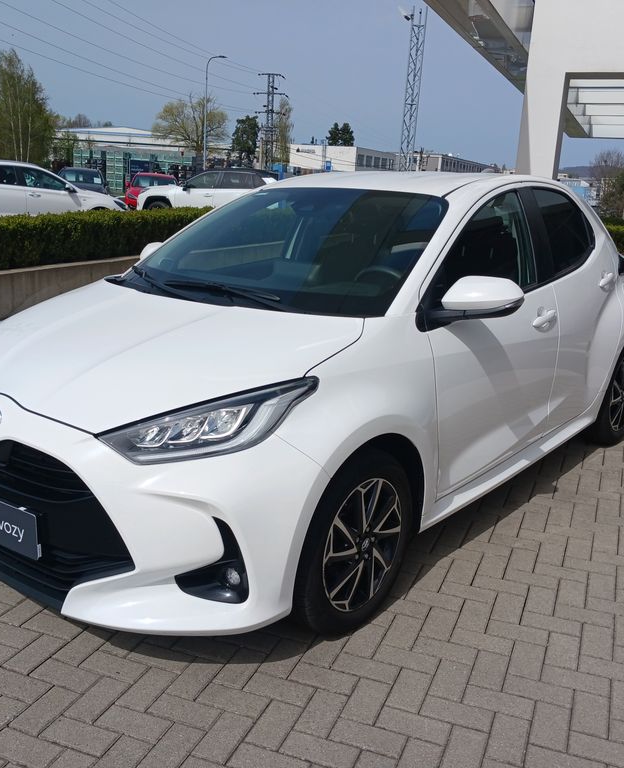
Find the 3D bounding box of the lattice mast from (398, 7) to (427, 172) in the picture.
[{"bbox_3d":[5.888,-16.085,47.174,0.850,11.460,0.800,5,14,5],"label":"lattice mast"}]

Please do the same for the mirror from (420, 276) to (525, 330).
[{"bbox_3d":[0.558,-0.267,2.722,0.240,0.180,0.240,12,18,36],"label":"mirror"}]

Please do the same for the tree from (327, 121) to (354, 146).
[{"bbox_3d":[4.520,-38.418,136.510,5.000,12.620,5.000,3,14,1],"label":"tree"}]

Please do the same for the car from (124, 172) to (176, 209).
[{"bbox_3d":[-5.467,-6.699,27.899,1.790,1.510,4.250,2,14,-5],"label":"car"}]

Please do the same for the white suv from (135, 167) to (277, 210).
[{"bbox_3d":[-3.188,-5.841,25.031,4.600,1.685,1.855,5,14,7],"label":"white suv"}]

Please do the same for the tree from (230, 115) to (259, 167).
[{"bbox_3d":[-7.617,-26.352,90.995,3.500,8.280,3.400,2,14,-5],"label":"tree"}]

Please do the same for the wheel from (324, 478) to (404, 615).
[{"bbox_3d":[0.115,0.492,2.543,0.150,0.430,0.430,12,18,36],"label":"wheel"}]

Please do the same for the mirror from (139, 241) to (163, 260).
[{"bbox_3d":[-0.721,-0.593,3.776,0.240,0.150,0.160,14,18,36],"label":"mirror"}]

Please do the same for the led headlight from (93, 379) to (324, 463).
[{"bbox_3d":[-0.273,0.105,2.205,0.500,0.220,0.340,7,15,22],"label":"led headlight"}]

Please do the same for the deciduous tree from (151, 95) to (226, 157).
[{"bbox_3d":[-9.620,-18.585,62.959,5.750,8.020,5.750,1,14,-9],"label":"deciduous tree"}]

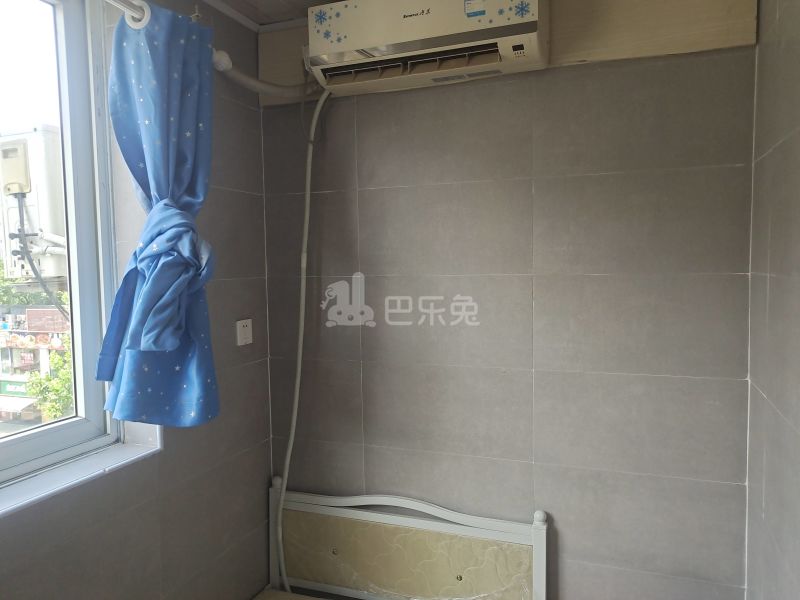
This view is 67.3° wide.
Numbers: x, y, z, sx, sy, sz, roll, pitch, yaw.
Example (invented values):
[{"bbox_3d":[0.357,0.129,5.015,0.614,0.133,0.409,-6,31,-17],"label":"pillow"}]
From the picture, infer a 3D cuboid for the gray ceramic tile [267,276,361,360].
[{"bbox_3d":[-0.313,0.066,2.181,0.377,0.300,0.012,0,4,21],"label":"gray ceramic tile"}]

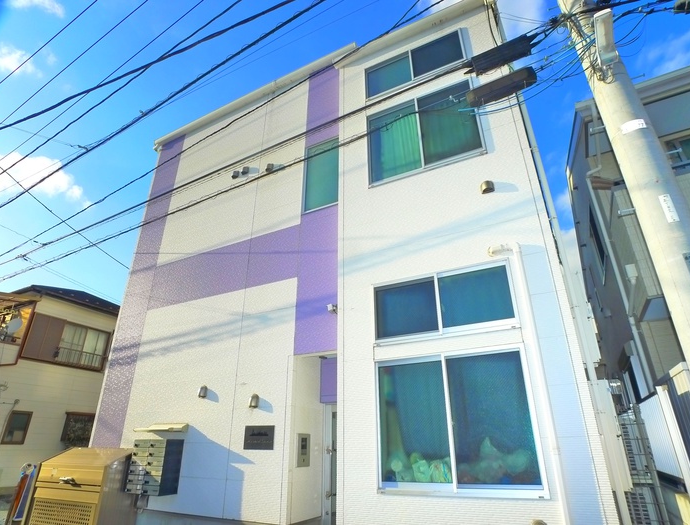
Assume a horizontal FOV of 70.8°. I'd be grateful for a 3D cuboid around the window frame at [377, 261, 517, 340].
[{"bbox_3d":[1.067,0.465,5.410,1.604,0.762,0.100,-13,-29,24],"label":"window frame"}]

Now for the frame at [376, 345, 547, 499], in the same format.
[{"bbox_3d":[1.066,1.584,4.859,1.609,1.356,0.100,-13,-29,24],"label":"frame"}]

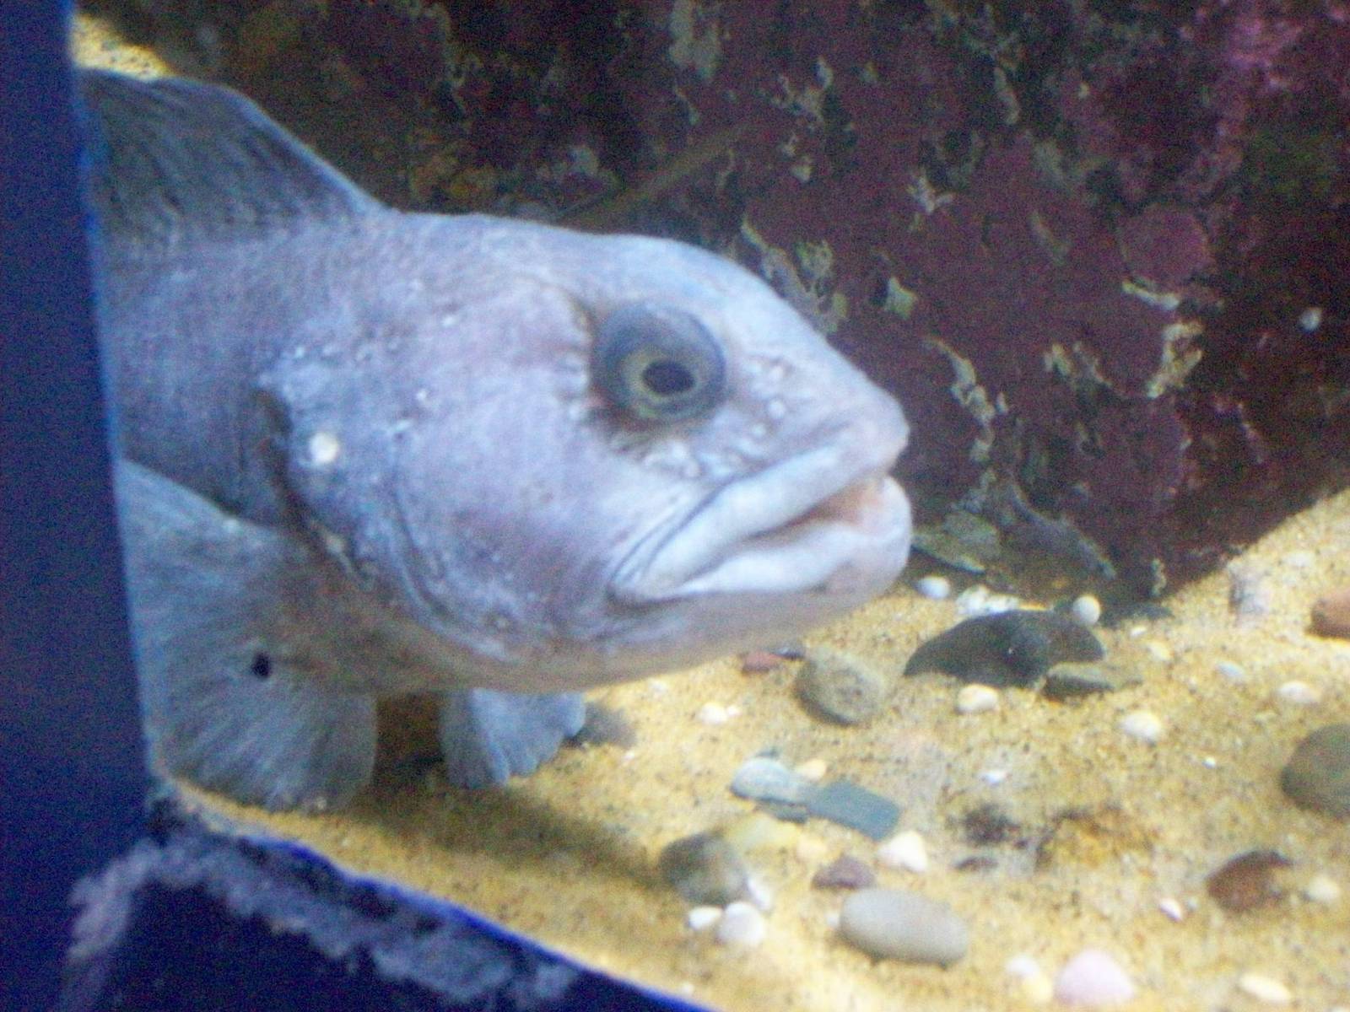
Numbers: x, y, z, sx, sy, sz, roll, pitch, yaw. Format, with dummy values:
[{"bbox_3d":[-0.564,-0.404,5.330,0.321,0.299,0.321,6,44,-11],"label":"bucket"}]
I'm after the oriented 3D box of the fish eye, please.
[{"bbox_3d":[-0.004,-0.035,0.660,0.032,0.028,0.019,-5,14,-10],"label":"fish eye"}]

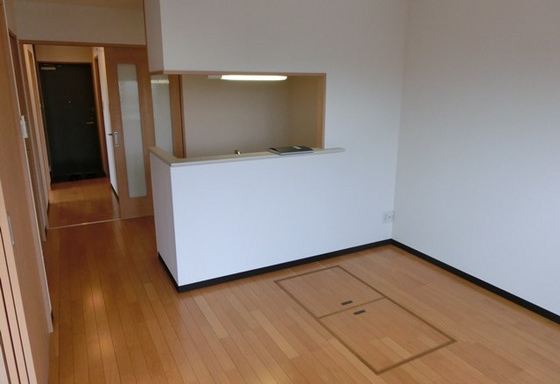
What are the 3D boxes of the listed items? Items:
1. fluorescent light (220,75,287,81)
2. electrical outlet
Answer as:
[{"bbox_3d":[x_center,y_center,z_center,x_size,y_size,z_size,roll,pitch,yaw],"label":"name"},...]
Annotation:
[{"bbox_3d":[-0.205,-0.942,3.329,0.593,0.055,0.090,-7,16,-26],"label":"fluorescent light"},{"bbox_3d":[1.074,0.251,4.004,0.120,0.120,0.018,-7,16,-26],"label":"electrical outlet"}]

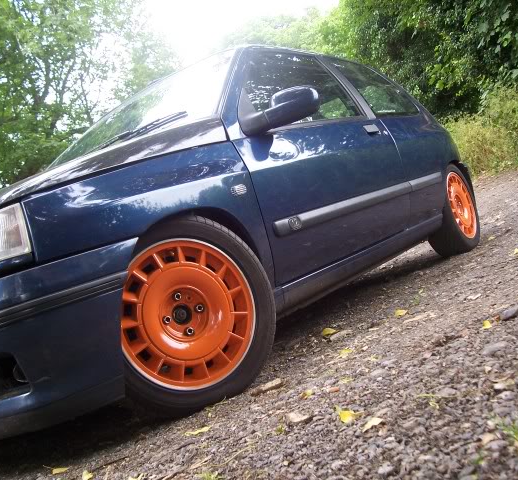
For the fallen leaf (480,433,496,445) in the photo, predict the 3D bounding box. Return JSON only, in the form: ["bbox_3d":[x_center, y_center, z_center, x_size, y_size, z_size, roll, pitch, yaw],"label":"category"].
[{"bbox_3d":[0.327,0.281,0.888,0.028,0.012,0.022,-18,-2,-32],"label":"fallen leaf"}]

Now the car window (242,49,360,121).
[{"bbox_3d":[0.117,-0.658,2.681,0.050,0.446,1.087,-45,-16,32],"label":"car window"}]

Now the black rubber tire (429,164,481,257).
[{"bbox_3d":[1.147,-0.184,3.787,0.200,0.565,0.565,-20,-2,35],"label":"black rubber tire"}]

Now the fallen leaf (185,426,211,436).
[{"bbox_3d":[-0.146,0.461,1.518,0.062,0.013,0.030,-19,-2,11],"label":"fallen leaf"}]

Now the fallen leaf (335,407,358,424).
[{"bbox_3d":[0.172,0.343,1.220,0.040,0.015,0.050,-20,-2,35],"label":"fallen leaf"}]

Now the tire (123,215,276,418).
[{"bbox_3d":[-0.232,0.215,1.769,0.565,0.565,0.200,-18,-2,-32],"label":"tire"}]

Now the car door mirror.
[{"bbox_3d":[0.062,-0.440,2.139,0.235,0.130,0.140,-20,-2,35],"label":"car door mirror"}]

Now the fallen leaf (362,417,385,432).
[{"bbox_3d":[0.203,0.329,1.120,0.052,0.014,0.028,-17,-2,-40],"label":"fallen leaf"}]

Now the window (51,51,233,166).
[{"bbox_3d":[-0.659,-0.423,2.740,1.400,0.129,0.660,-20,36,35],"label":"window"}]

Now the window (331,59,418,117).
[{"bbox_3d":[0.678,-0.847,3.566,0.050,0.429,0.815,-44,-15,29],"label":"window"}]

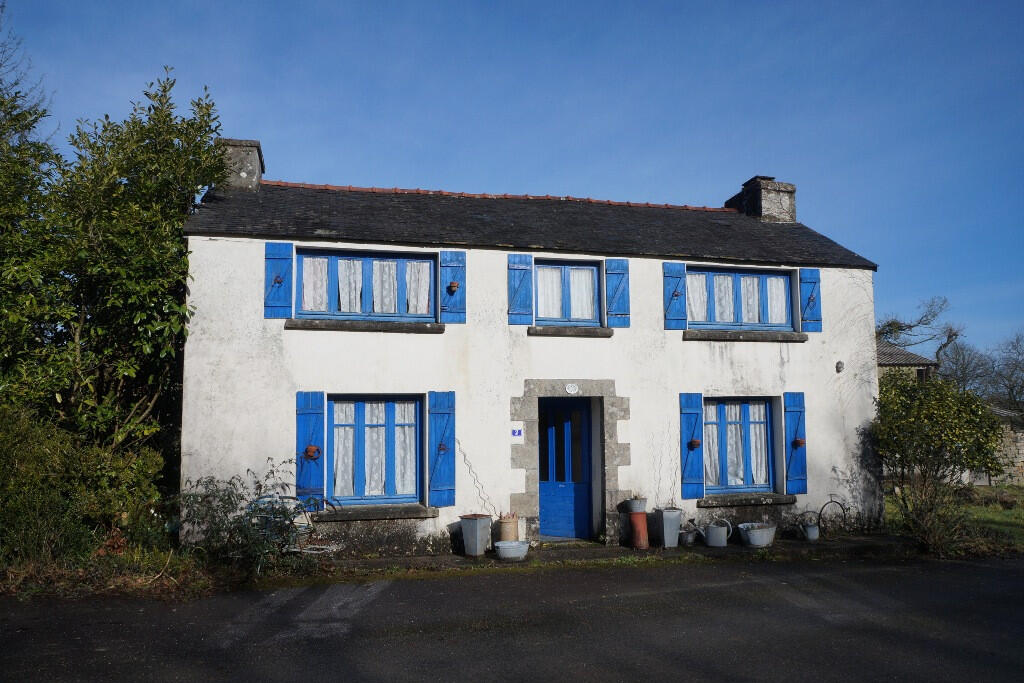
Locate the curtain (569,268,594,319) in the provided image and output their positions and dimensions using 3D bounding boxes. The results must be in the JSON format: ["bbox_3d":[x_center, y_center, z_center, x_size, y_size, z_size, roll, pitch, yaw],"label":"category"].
[{"bbox_3d":[1.059,-0.717,11.572,0.375,0.776,0.040,1,-5,-15],"label":"curtain"}]

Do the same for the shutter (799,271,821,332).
[{"bbox_3d":[4.847,-0.650,12.372,0.380,1.000,0.040,1,-5,-16],"label":"shutter"}]

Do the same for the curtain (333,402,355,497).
[{"bbox_3d":[-2.216,1.427,10.148,0.285,1.259,0.040,1,-4,-15],"label":"curtain"}]

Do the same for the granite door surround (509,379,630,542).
[{"bbox_3d":[0.817,1.742,11.257,1.800,2.360,0.360,1,-5,-16],"label":"granite door surround"}]

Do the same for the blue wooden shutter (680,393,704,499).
[{"bbox_3d":[2.684,1.557,11.441,0.372,1.561,0.050,1,-5,-15],"label":"blue wooden shutter"}]

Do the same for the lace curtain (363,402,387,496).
[{"bbox_3d":[-1.825,1.439,10.254,0.291,1.266,0.040,1,-4,-15],"label":"lace curtain"}]

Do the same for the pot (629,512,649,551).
[{"bbox_3d":[1.787,2.663,10.795,0.245,0.485,0.245,0,-4,0],"label":"pot"}]

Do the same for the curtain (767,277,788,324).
[{"bbox_3d":[4.335,-0.669,12.542,0.404,0.797,0.050,1,-5,-16],"label":"curtain"}]

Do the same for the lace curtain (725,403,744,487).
[{"bbox_3d":[3.526,1.616,12.172,0.338,1.316,0.050,1,-5,-16],"label":"lace curtain"}]

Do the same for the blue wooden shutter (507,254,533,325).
[{"bbox_3d":[0.122,-0.741,10.975,0.356,1.018,0.050,1,-5,-15],"label":"blue wooden shutter"}]

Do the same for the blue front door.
[{"bbox_3d":[0.740,1.869,11.440,0.926,2.065,0.078,1,-5,-15],"label":"blue front door"}]

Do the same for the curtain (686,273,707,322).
[{"bbox_3d":[2.842,-0.666,11.820,0.359,0.752,0.050,1,-4,-14],"label":"curtain"}]

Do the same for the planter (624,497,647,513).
[{"bbox_3d":[1.718,2.256,10.632,0.321,0.195,0.321,0,-4,0],"label":"planter"}]

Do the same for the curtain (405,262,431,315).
[{"bbox_3d":[-1.339,-0.753,10.946,0.342,0.756,0.040,1,-5,-15],"label":"curtain"}]

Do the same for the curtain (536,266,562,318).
[{"bbox_3d":[0.550,-0.696,11.068,0.380,0.746,0.040,1,-4,-15],"label":"curtain"}]

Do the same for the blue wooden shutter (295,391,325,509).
[{"bbox_3d":[-2.614,1.422,9.986,0.347,1.532,0.040,1,-4,-14],"label":"blue wooden shutter"}]

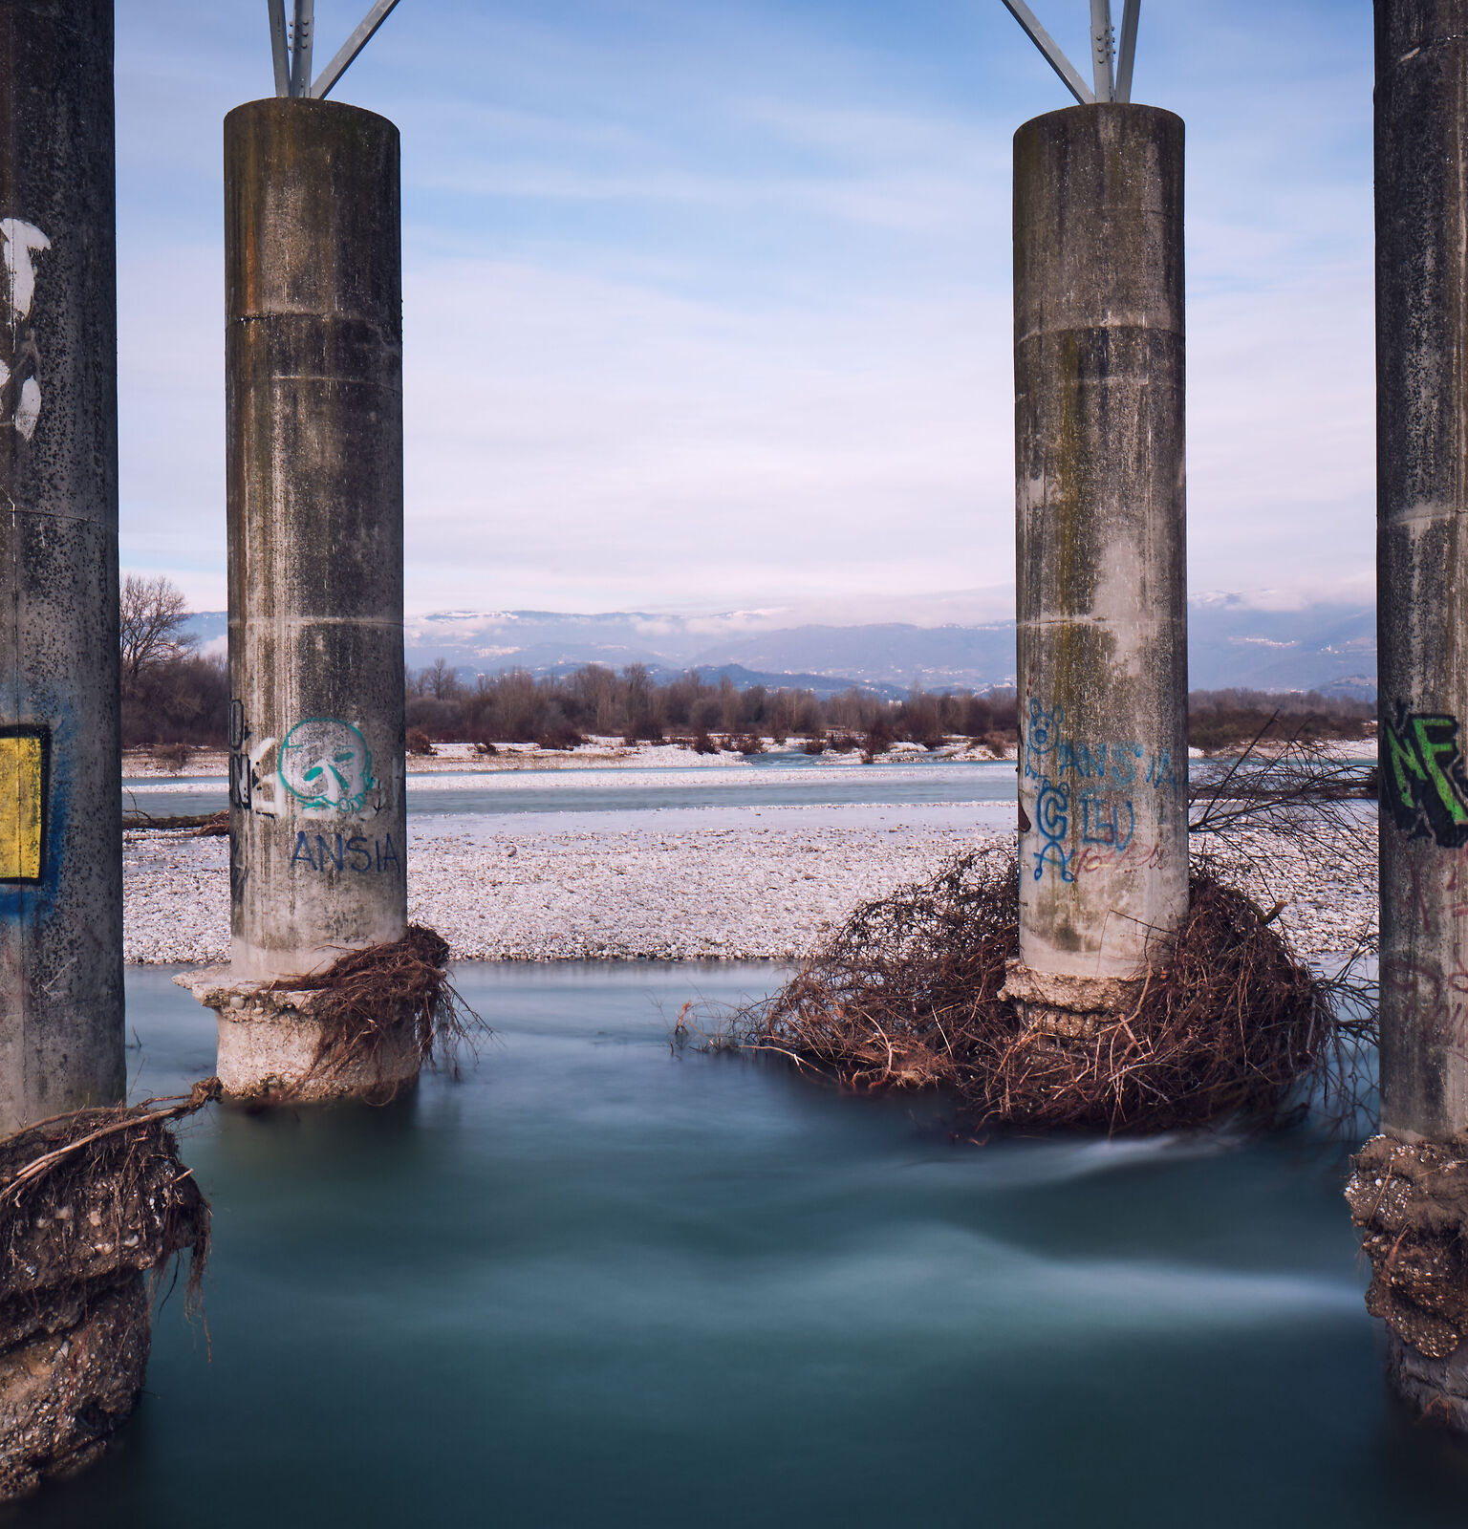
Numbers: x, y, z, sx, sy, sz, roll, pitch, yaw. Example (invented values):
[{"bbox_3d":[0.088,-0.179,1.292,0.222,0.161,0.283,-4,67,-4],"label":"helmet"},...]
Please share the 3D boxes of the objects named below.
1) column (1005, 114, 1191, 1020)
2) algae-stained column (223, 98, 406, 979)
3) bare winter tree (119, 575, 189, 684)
[{"bbox_3d":[3.000,-1.540,12.500,1.370,7.100,1.370,0,1,0],"label":"column"},{"bbox_3d":[-3.310,-1.700,12.160,1.350,6.650,1.350,0,1,0],"label":"algae-stained column"},{"bbox_3d":[-48.600,-8.800,125.000,9.500,13.300,9.500,0,1,0],"label":"bare winter tree"}]

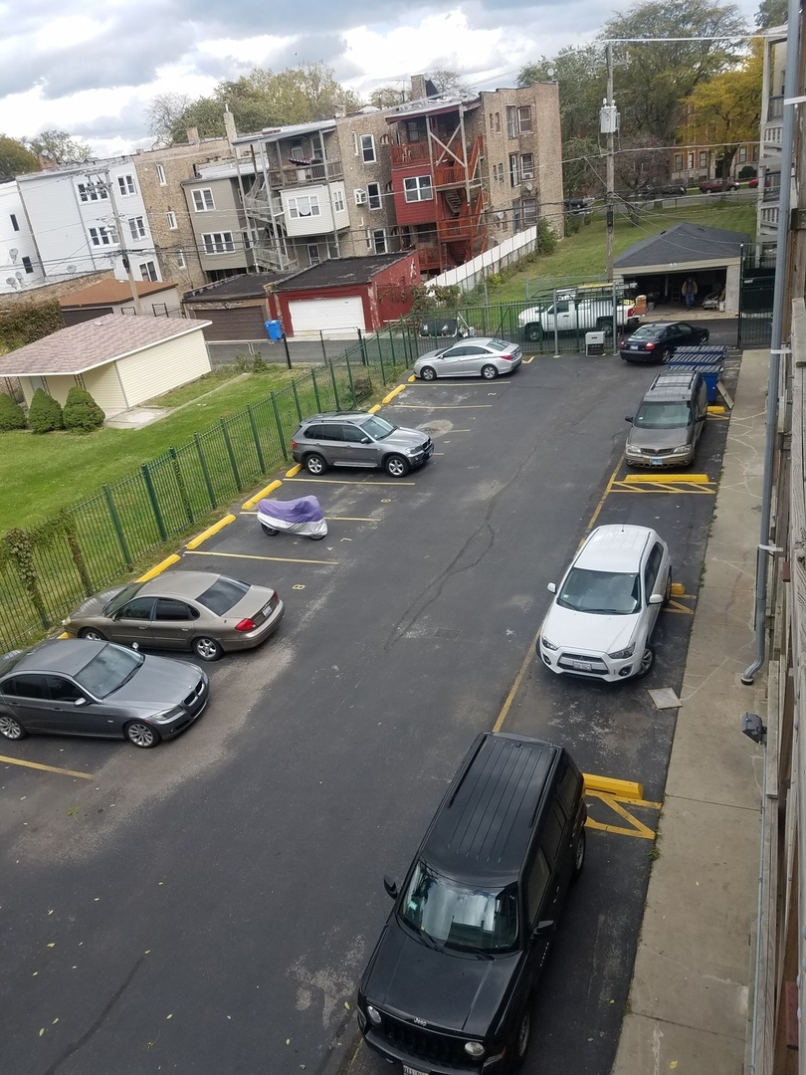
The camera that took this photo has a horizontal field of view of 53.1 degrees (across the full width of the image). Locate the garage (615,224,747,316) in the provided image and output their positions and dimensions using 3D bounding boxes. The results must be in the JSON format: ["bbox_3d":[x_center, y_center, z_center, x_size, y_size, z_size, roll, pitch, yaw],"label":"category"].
[{"bbox_3d":[14.478,-14.201,42.066,6.150,4.050,7.400,3,26,24],"label":"garage"}]

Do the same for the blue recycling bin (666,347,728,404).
[{"bbox_3d":[10.449,-5.776,28.766,1.800,1.150,3.500,3,27,24],"label":"blue recycling bin"}]

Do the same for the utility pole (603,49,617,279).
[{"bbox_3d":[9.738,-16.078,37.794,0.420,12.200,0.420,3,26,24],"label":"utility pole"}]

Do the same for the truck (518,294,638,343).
[{"bbox_3d":[8.694,-10.796,38.949,5.750,2.000,2.020,2,26,22],"label":"truck"}]

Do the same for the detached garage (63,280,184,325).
[{"bbox_3d":[-21.420,-17.456,60.777,6.700,3.850,7.400,3,27,24],"label":"detached garage"}]

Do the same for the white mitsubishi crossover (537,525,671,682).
[{"bbox_3d":[3.885,1.095,15.106,1.780,1.630,4.295,4,26,25],"label":"white mitsubishi crossover"}]

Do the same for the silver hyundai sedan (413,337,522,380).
[{"bbox_3d":[2.798,-7.750,34.834,4.820,1.470,1.835,3,26,24],"label":"silver hyundai sedan"}]

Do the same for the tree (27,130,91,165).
[{"bbox_3d":[-44.831,-45.143,110.275,11.500,18.500,11.500,3,27,24],"label":"tree"}]

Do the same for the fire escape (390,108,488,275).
[{"bbox_3d":[2.824,-23.092,55.897,5.200,11.100,4.300,3,26,24],"label":"fire escape"}]

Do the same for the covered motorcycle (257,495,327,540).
[{"bbox_3d":[-2.968,-0.567,21.734,2.120,1.200,0.780,4,28,26],"label":"covered motorcycle"}]

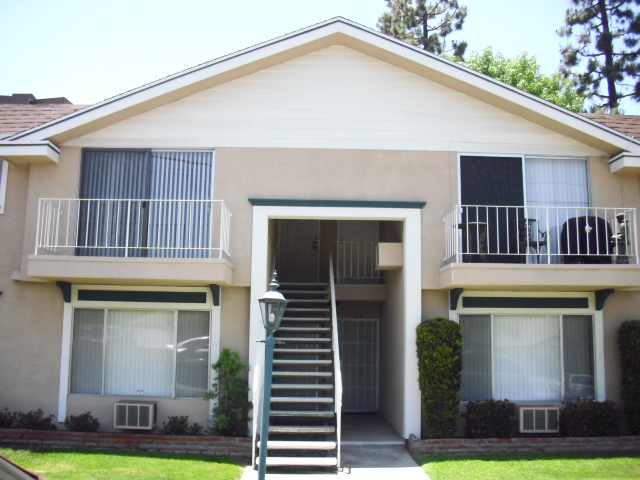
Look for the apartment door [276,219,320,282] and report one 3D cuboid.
[{"bbox_3d":[-0.484,0.127,16.202,0.961,2.060,0.120,1,-9,-1],"label":"apartment door"}]

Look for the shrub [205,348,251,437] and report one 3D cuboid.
[{"bbox_3d":[-1.527,2.526,11.601,0.730,1.450,0.600,1,-8,0],"label":"shrub"}]

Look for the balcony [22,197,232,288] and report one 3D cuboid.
[{"bbox_3d":[-2.920,0.075,11.320,3.018,1.275,1.142,1,-9,-1],"label":"balcony"}]

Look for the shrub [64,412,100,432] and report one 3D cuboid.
[{"bbox_3d":[-3.812,2.966,11.366,0.560,0.370,0.500,1,-9,-1],"label":"shrub"}]

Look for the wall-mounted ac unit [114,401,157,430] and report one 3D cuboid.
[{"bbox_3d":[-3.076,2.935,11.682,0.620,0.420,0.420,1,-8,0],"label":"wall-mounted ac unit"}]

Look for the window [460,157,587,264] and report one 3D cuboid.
[{"bbox_3d":[3.632,-0.504,12.417,2.380,2.030,0.120,1,-8,0],"label":"window"}]

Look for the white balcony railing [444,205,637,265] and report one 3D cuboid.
[{"bbox_3d":[3.523,0.002,11.461,2.833,0.922,1.082,1,-9,-1],"label":"white balcony railing"}]

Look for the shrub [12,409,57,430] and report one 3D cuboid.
[{"bbox_3d":[-4.698,2.970,11.561,0.680,0.400,0.500,1,-8,0],"label":"shrub"}]

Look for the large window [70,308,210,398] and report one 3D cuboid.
[{"bbox_3d":[-3.083,1.950,12.069,2.380,1.500,0.120,1,-8,0],"label":"large window"}]

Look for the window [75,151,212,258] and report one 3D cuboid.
[{"bbox_3d":[-3.044,-0.554,12.361,2.380,2.030,0.120,1,-8,0],"label":"window"}]

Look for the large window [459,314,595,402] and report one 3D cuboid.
[{"bbox_3d":[3.542,2.008,11.998,2.335,1.465,0.120,1,-9,-1],"label":"large window"}]

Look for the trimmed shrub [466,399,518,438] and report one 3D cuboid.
[{"bbox_3d":[2.810,2.983,11.579,0.800,0.640,0.600,1,-8,0],"label":"trimmed shrub"}]

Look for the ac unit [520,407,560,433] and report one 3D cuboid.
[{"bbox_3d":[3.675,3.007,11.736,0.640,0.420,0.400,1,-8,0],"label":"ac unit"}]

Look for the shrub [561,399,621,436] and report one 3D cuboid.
[{"bbox_3d":[4.378,2.920,11.448,0.959,0.640,0.650,1,-9,-1],"label":"shrub"}]

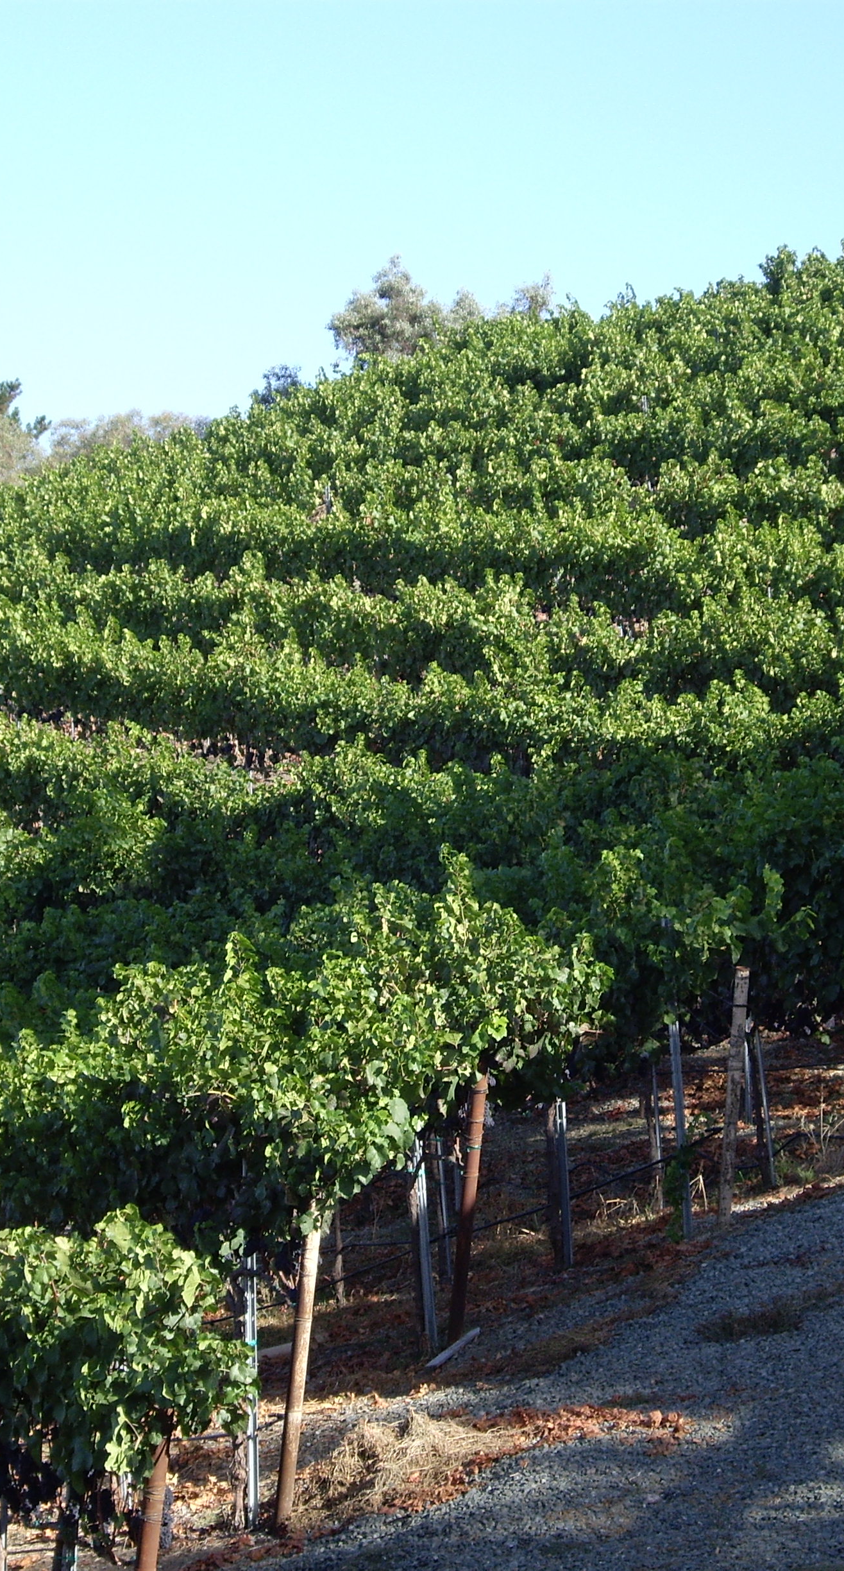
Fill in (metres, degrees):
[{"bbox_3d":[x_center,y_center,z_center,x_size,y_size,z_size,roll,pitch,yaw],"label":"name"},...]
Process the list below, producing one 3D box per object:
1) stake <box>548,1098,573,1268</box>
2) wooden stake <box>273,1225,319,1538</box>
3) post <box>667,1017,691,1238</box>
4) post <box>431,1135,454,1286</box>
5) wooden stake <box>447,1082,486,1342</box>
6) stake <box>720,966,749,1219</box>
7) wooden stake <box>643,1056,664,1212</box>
[{"bbox_3d":[0.688,1.897,27.494,0.065,0.970,0.065,-3,1,0],"label":"stake"},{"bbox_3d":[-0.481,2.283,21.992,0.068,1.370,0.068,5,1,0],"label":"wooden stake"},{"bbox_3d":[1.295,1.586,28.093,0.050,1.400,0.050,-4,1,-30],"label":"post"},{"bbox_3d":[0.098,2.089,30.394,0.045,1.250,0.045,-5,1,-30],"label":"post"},{"bbox_3d":[0.211,1.827,24.992,0.067,1.330,0.067,6,1,0],"label":"wooden stake"},{"bbox_3d":[1.581,1.542,27.994,0.072,1.290,0.072,3,1,-30],"label":"stake"},{"bbox_3d":[1.210,1.778,29.195,0.055,0.920,0.055,-5,1,0],"label":"wooden stake"}]

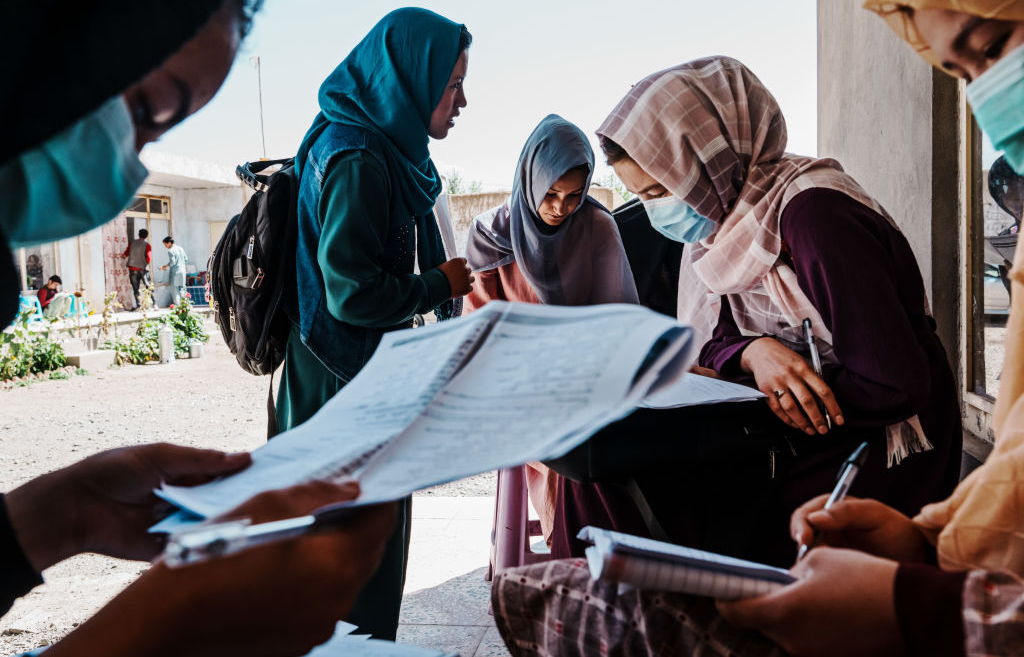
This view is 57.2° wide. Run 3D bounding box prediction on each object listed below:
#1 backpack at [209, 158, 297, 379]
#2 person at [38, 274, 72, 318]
[{"bbox_3d":[-0.536,-0.126,1.970,0.180,0.440,0.300,-2,3,-8],"label":"backpack"},{"bbox_3d":[-7.441,-0.522,15.300,0.500,0.720,0.420,0,4,24],"label":"person"}]

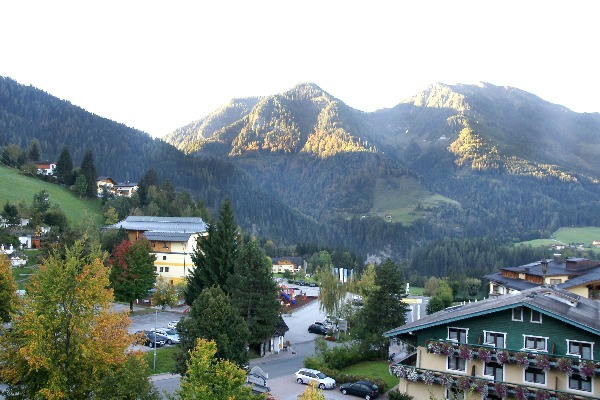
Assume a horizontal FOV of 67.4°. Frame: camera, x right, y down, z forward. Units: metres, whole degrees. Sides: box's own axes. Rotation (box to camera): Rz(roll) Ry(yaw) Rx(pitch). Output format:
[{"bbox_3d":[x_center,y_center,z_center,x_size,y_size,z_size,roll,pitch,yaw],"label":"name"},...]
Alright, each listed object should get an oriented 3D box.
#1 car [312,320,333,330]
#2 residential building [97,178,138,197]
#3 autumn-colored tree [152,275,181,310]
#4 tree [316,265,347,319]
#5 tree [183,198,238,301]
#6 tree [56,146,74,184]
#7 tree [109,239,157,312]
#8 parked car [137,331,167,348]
[{"bbox_3d":[3.917,21.083,75.000,4.200,1.480,1.760,-2,-4,40],"label":"car"},{"bbox_3d":[-98.550,-6.480,243.000,21.500,9.800,11.000,1,-3,-9],"label":"residential building"},{"bbox_3d":[-25.107,17.313,84.000,5.100,6.813,5.100,1,-3,0],"label":"autumn-colored tree"},{"bbox_3d":[5.530,16.239,79.000,5.400,9.831,5.400,1,-3,0],"label":"tree"},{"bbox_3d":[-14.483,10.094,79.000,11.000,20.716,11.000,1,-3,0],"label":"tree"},{"bbox_3d":[-115.687,-17.390,222.000,8.000,19.487,8.000,1,-3,0],"label":"tree"},{"bbox_3d":[-31.267,13.953,84.000,8.600,13.533,8.600,1,-3,0],"label":"tree"},{"bbox_3d":[-20.551,19.294,62.545,4.400,1.540,1.800,-2,-4,38],"label":"parked car"}]

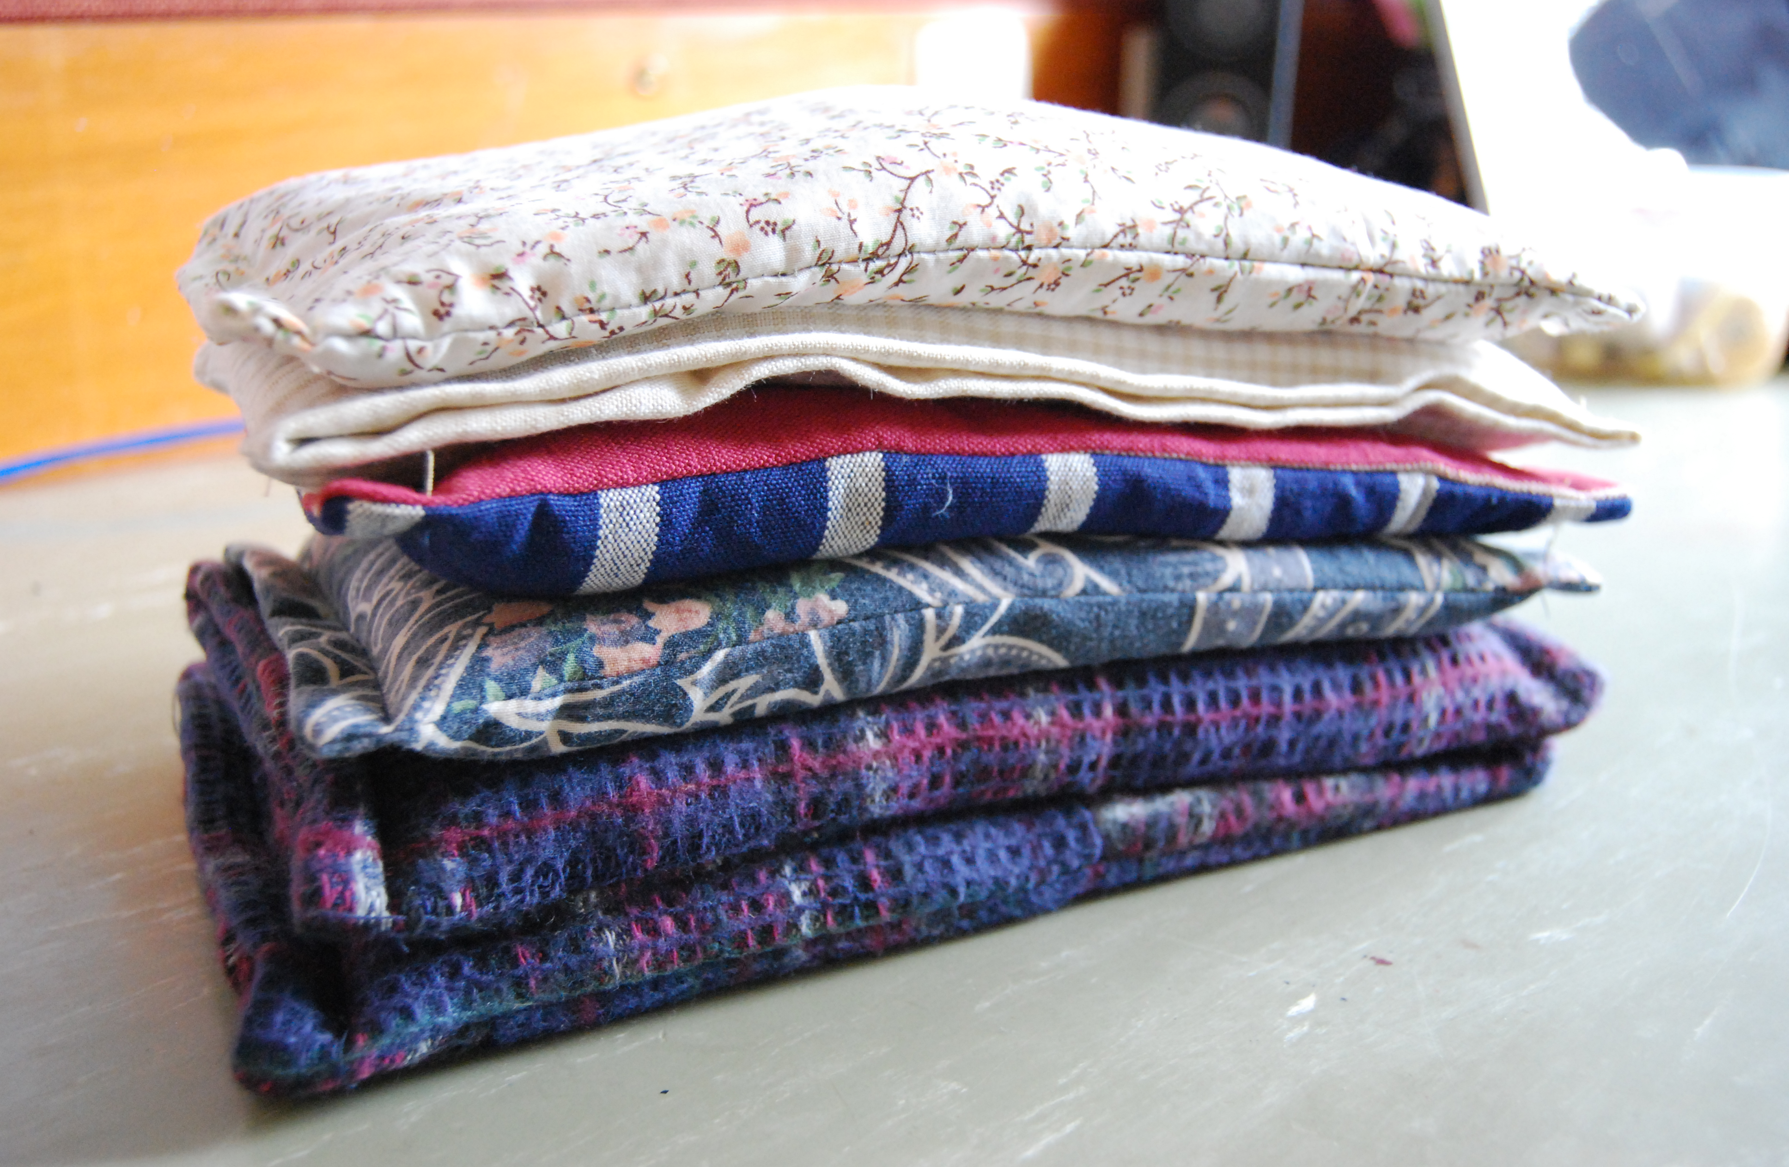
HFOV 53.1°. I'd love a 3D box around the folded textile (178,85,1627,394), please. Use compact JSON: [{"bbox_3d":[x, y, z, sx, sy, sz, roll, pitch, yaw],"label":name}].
[{"bbox_3d":[-0.001,-0.082,0.384,0.268,0.040,0.126,-6,22,-16],"label":"folded textile"}]

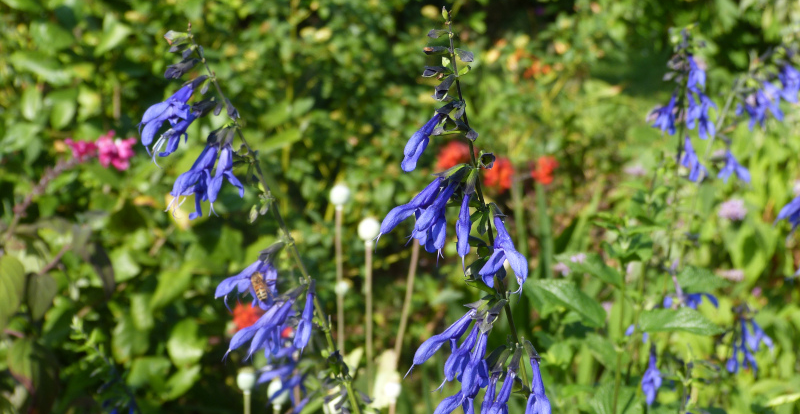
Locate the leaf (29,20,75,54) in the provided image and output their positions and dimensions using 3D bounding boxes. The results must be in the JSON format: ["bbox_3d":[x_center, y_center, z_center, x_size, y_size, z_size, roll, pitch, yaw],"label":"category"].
[{"bbox_3d":[-0.376,-0.183,1.800,0.048,0.035,0.030,0,12,0],"label":"leaf"}]

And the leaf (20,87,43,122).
[{"bbox_3d":[-0.543,-0.152,2.450,0.032,0.053,0.025,-2,11,-10],"label":"leaf"}]

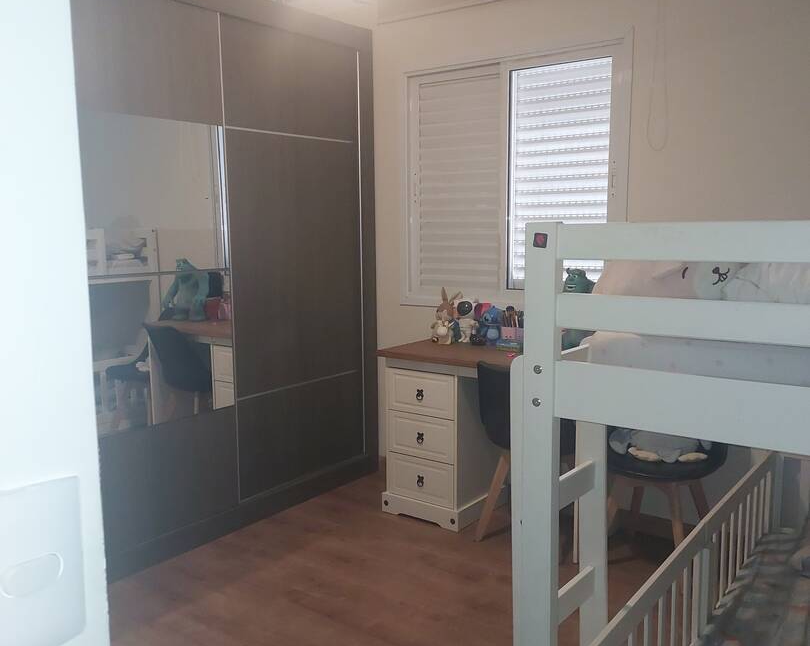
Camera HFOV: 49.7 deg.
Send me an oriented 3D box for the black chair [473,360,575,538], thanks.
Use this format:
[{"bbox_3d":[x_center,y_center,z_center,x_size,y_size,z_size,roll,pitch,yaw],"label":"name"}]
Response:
[{"bbox_3d":[0.587,0.513,3.676,0.470,0.790,0.520,4,9,36],"label":"black chair"}]

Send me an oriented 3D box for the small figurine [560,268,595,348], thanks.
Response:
[{"bbox_3d":[0.727,-0.032,3.662,0.270,0.370,0.200,6,9,42],"label":"small figurine"}]

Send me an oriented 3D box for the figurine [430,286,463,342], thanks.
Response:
[{"bbox_3d":[0.199,-0.036,4.196,0.140,0.265,0.115,4,8,33],"label":"figurine"}]

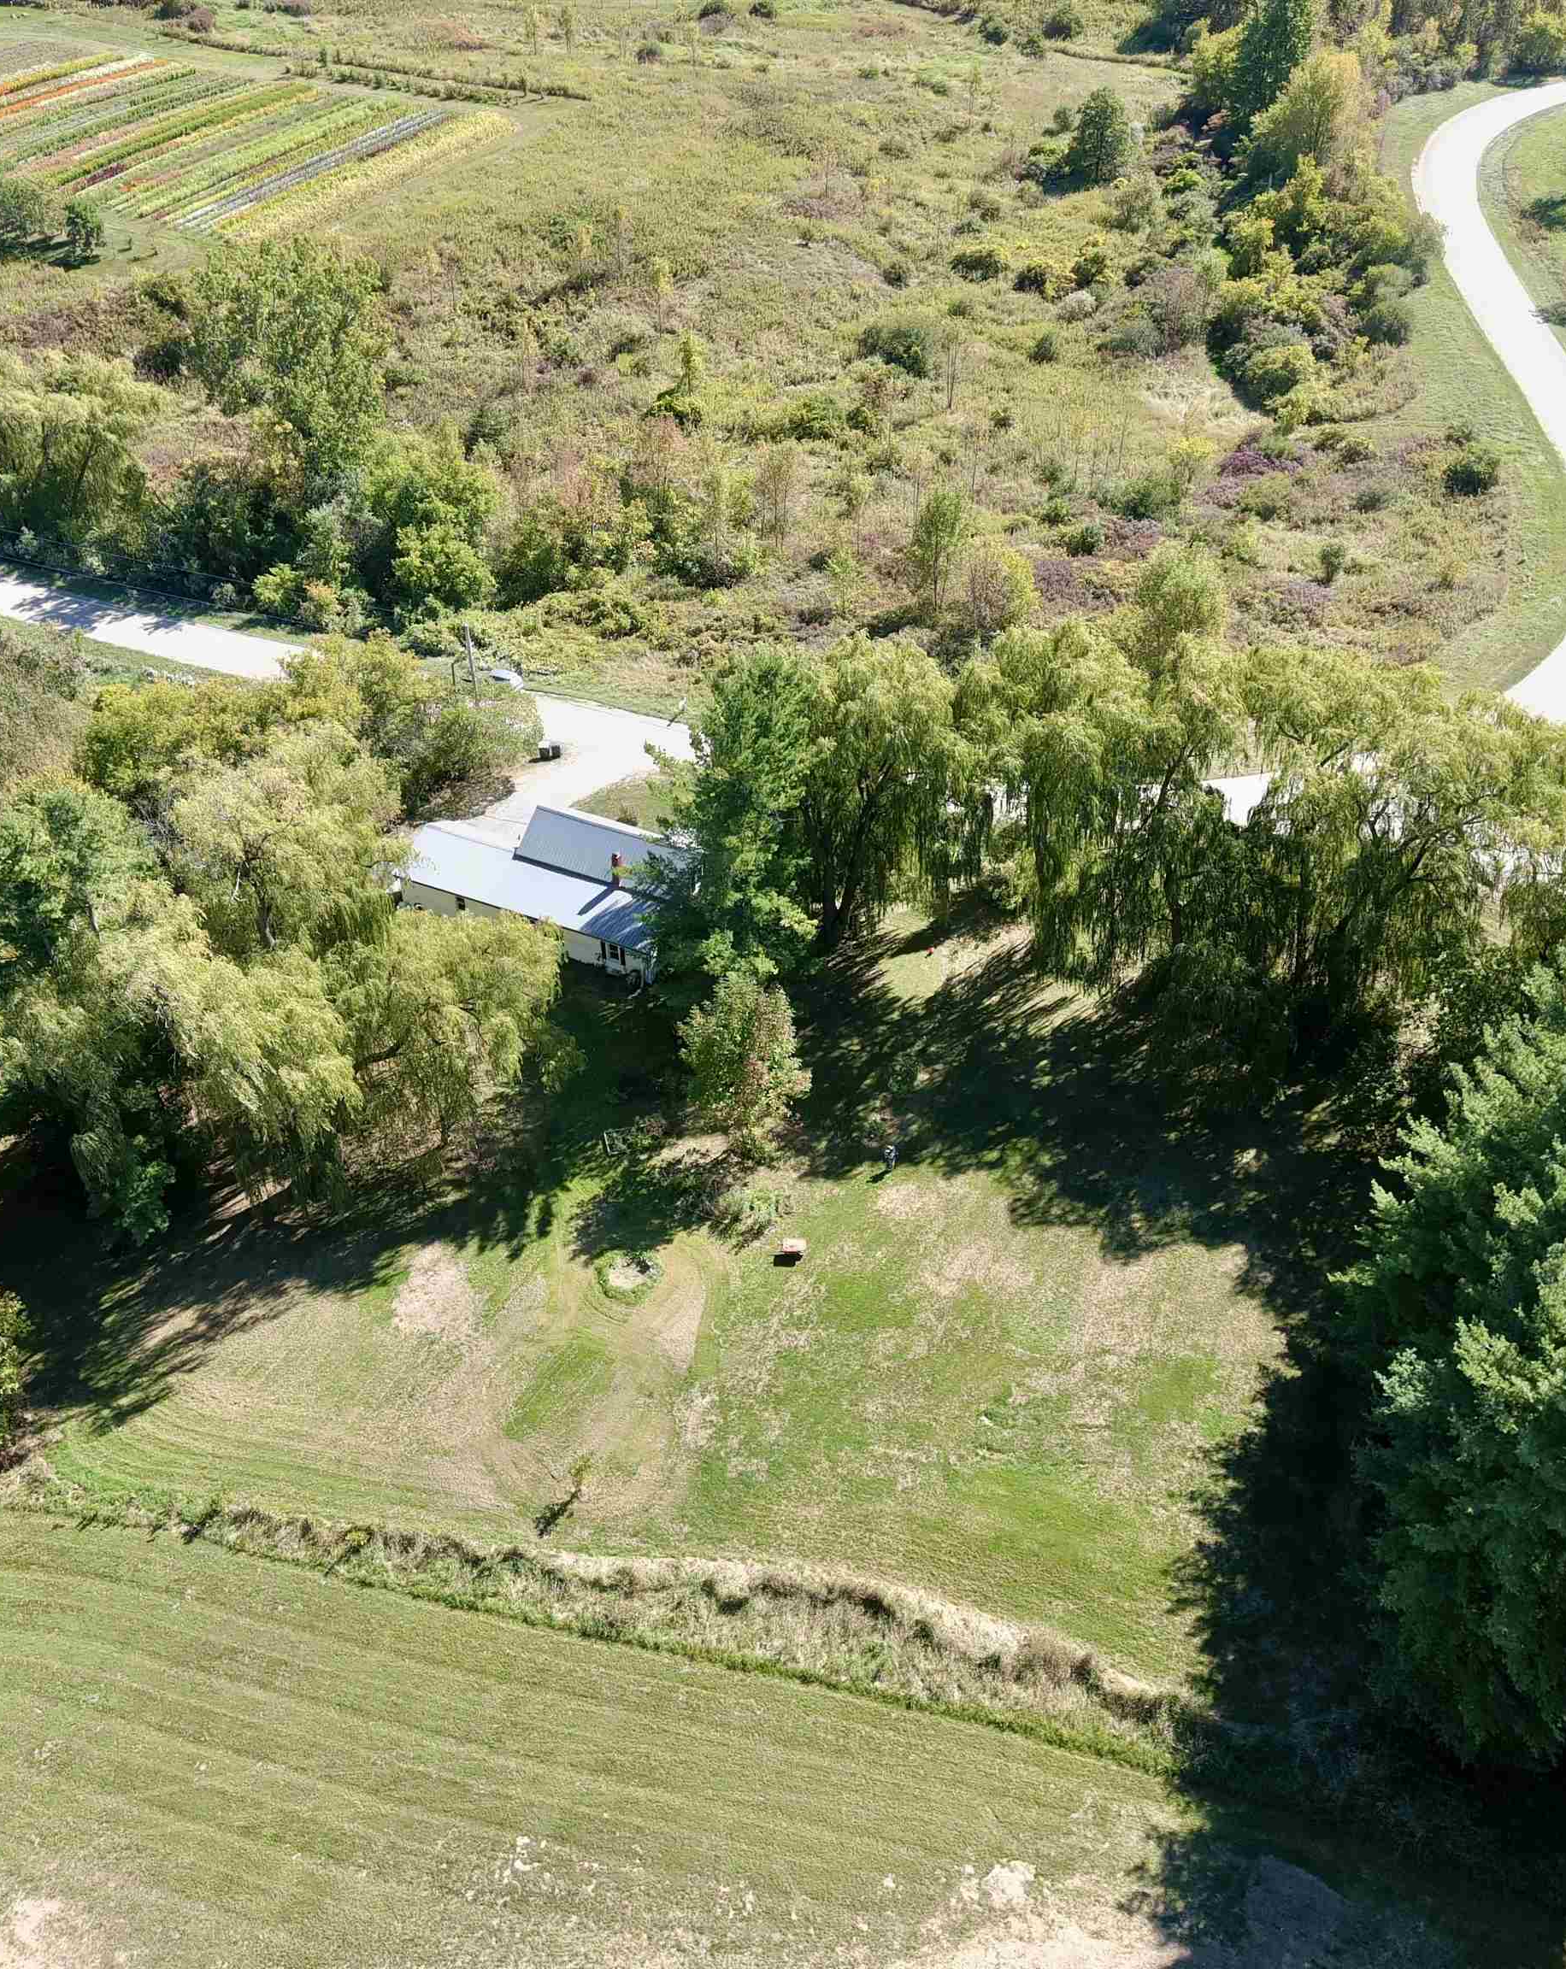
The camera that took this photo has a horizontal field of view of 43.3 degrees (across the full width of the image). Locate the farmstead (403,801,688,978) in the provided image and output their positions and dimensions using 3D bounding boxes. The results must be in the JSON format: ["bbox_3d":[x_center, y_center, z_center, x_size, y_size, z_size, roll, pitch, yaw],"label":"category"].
[{"bbox_3d":[-13.000,-6.631,118.308,17.800,5.400,9.000,18,42,20],"label":"farmstead"}]

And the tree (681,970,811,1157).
[{"bbox_3d":[-2.000,4.055,100.820,6.800,10.800,6.800,0,39,0],"label":"tree"}]

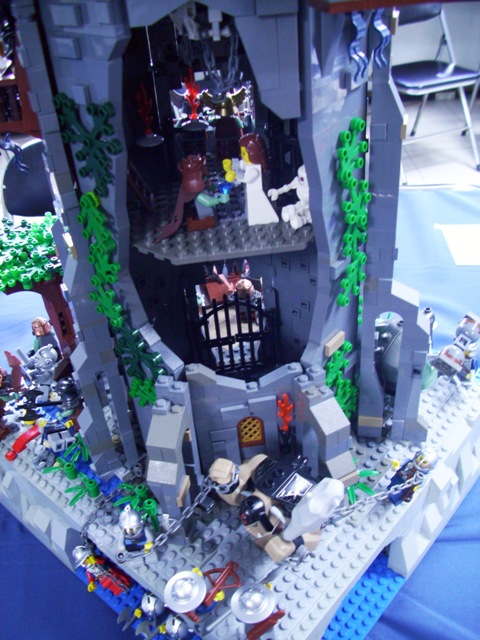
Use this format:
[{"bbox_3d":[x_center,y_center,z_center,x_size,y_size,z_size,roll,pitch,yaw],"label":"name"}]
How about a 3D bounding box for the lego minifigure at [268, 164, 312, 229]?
[{"bbox_3d":[0.030,-0.065,0.302,0.024,0.029,0.026,-32,43,-32],"label":"lego minifigure"}]

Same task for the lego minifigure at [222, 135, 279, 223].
[{"bbox_3d":[0.005,-0.072,0.305,0.027,0.044,0.020,-7,36,-3],"label":"lego minifigure"}]

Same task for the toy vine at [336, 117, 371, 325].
[{"bbox_3d":[0.056,-0.044,0.300,0.015,0.111,0.032,17,35,36],"label":"toy vine"}]

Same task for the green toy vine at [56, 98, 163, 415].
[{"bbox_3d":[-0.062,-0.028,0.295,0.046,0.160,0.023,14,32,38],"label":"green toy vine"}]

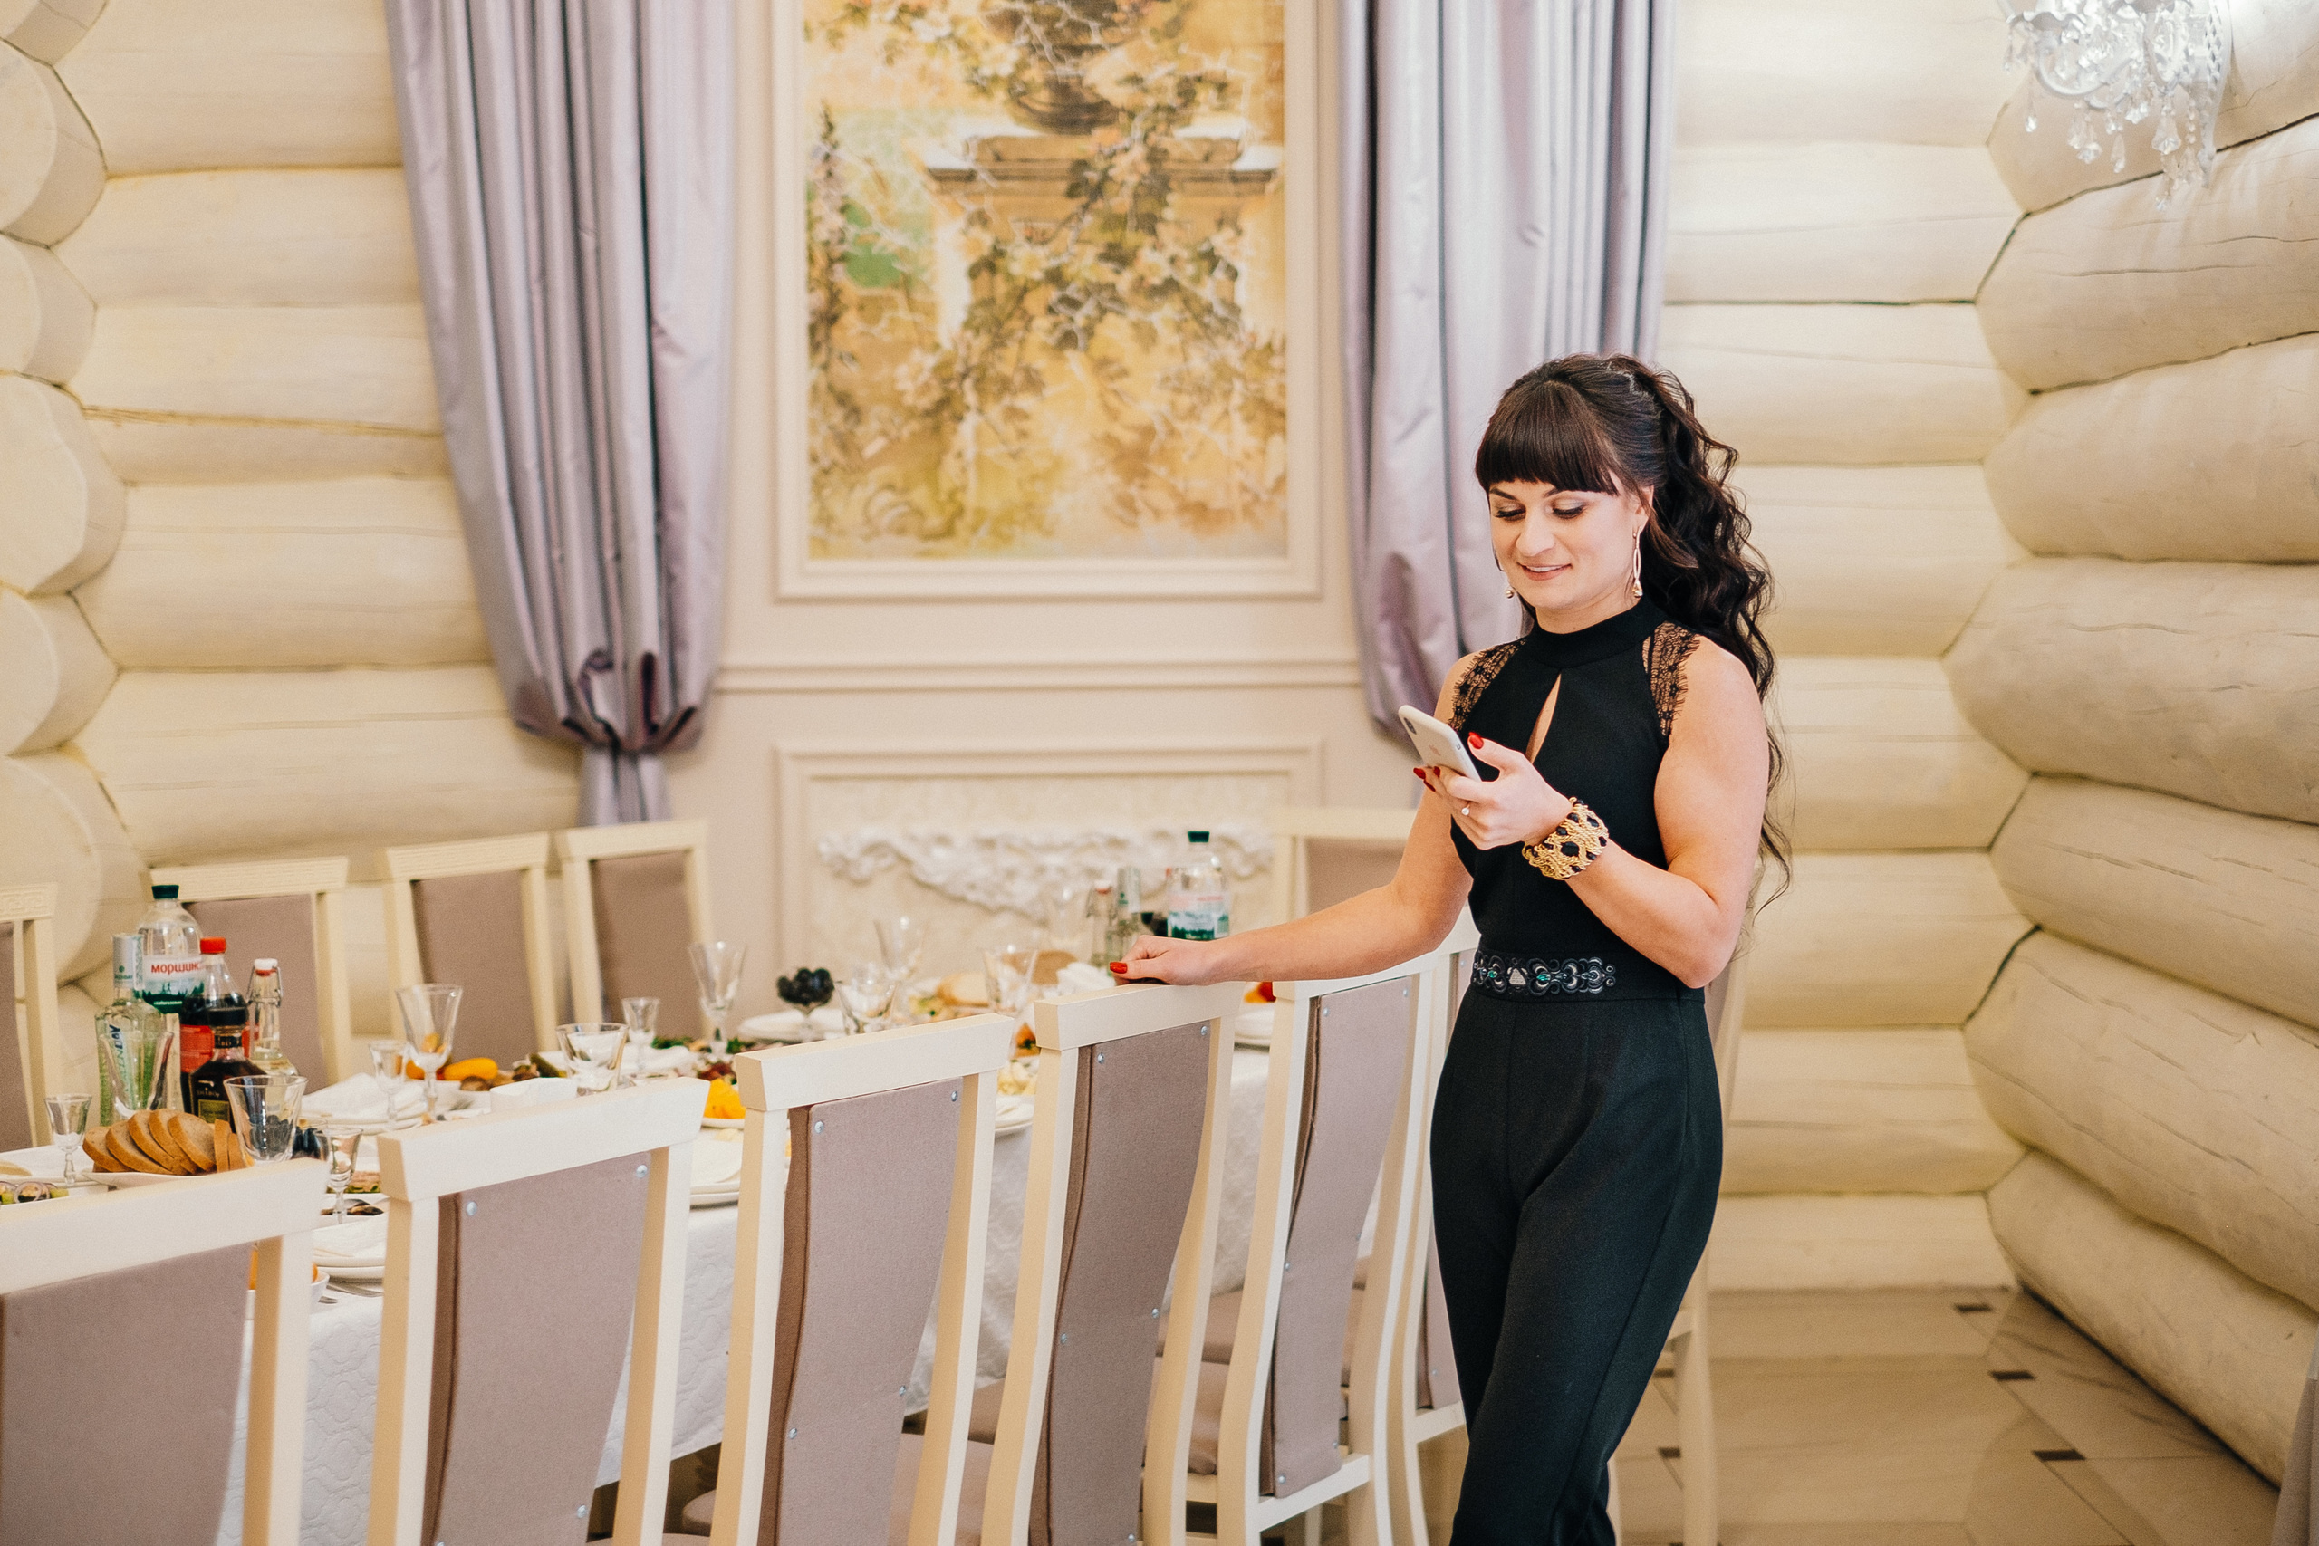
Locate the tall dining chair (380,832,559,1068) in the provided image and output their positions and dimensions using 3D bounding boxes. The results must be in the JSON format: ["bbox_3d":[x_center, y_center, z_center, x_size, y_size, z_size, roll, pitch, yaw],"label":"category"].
[{"bbox_3d":[-1.018,0.624,5.856,0.520,1.000,0.420,1,4,33],"label":"tall dining chair"}]

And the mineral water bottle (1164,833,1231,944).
[{"bbox_3d":[0.057,0.245,4.888,0.088,0.320,0.088,0,3,1],"label":"mineral water bottle"}]

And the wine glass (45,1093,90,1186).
[{"bbox_3d":[-1.232,0.422,3.857,0.052,0.110,0.052,0,3,0],"label":"wine glass"}]

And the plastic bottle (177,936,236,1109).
[{"bbox_3d":[-1.088,0.334,3.937,0.086,0.285,0.086,-1,3,-11],"label":"plastic bottle"}]

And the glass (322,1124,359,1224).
[{"bbox_3d":[-0.868,0.433,3.616,0.052,0.110,0.052,0,3,0],"label":"glass"}]

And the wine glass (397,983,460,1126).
[{"bbox_3d":[-0.915,0.356,4.285,0.083,0.175,0.083,0,3,0],"label":"wine glass"}]

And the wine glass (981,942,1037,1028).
[{"bbox_3d":[-0.210,0.332,4.813,0.085,0.166,0.085,0,3,0],"label":"wine glass"}]

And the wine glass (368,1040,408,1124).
[{"bbox_3d":[-0.973,0.393,4.303,0.050,0.105,0.050,0,3,0],"label":"wine glass"}]

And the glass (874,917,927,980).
[{"bbox_3d":[-0.393,0.311,5.205,0.084,0.175,0.084,0,3,0],"label":"glass"}]

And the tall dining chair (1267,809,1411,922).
[{"bbox_3d":[0.323,0.581,6.420,0.420,1.000,0.520,1,3,20],"label":"tall dining chair"}]

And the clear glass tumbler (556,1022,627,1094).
[{"bbox_3d":[-0.747,0.387,4.505,0.095,0.100,0.095,0,3,0],"label":"clear glass tumbler"}]

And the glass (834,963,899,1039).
[{"bbox_3d":[-0.425,0.356,4.987,0.095,0.100,0.095,0,3,0],"label":"glass"}]

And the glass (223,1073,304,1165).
[{"bbox_3d":[-1.057,0.415,4.045,0.095,0.100,0.095,0,3,0],"label":"glass"}]

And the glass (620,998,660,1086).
[{"bbox_3d":[-0.714,0.370,4.702,0.052,0.110,0.052,0,3,0],"label":"glass"}]

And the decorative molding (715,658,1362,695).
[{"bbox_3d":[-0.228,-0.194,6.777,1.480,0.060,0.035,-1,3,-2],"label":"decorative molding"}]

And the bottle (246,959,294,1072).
[{"bbox_3d":[-1.037,0.349,3.977,0.074,0.260,0.074,-1,3,-11],"label":"bottle"}]

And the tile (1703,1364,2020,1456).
[{"bbox_3d":[1.200,1.105,5.880,0.600,0.012,0.600,0,3,0],"label":"tile"}]

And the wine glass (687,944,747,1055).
[{"bbox_3d":[-0.631,0.331,4.887,0.085,0.166,0.085,0,3,0],"label":"wine glass"}]

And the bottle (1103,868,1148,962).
[{"bbox_3d":[-0.042,0.275,4.807,0.070,0.280,0.070,0,3,6],"label":"bottle"}]

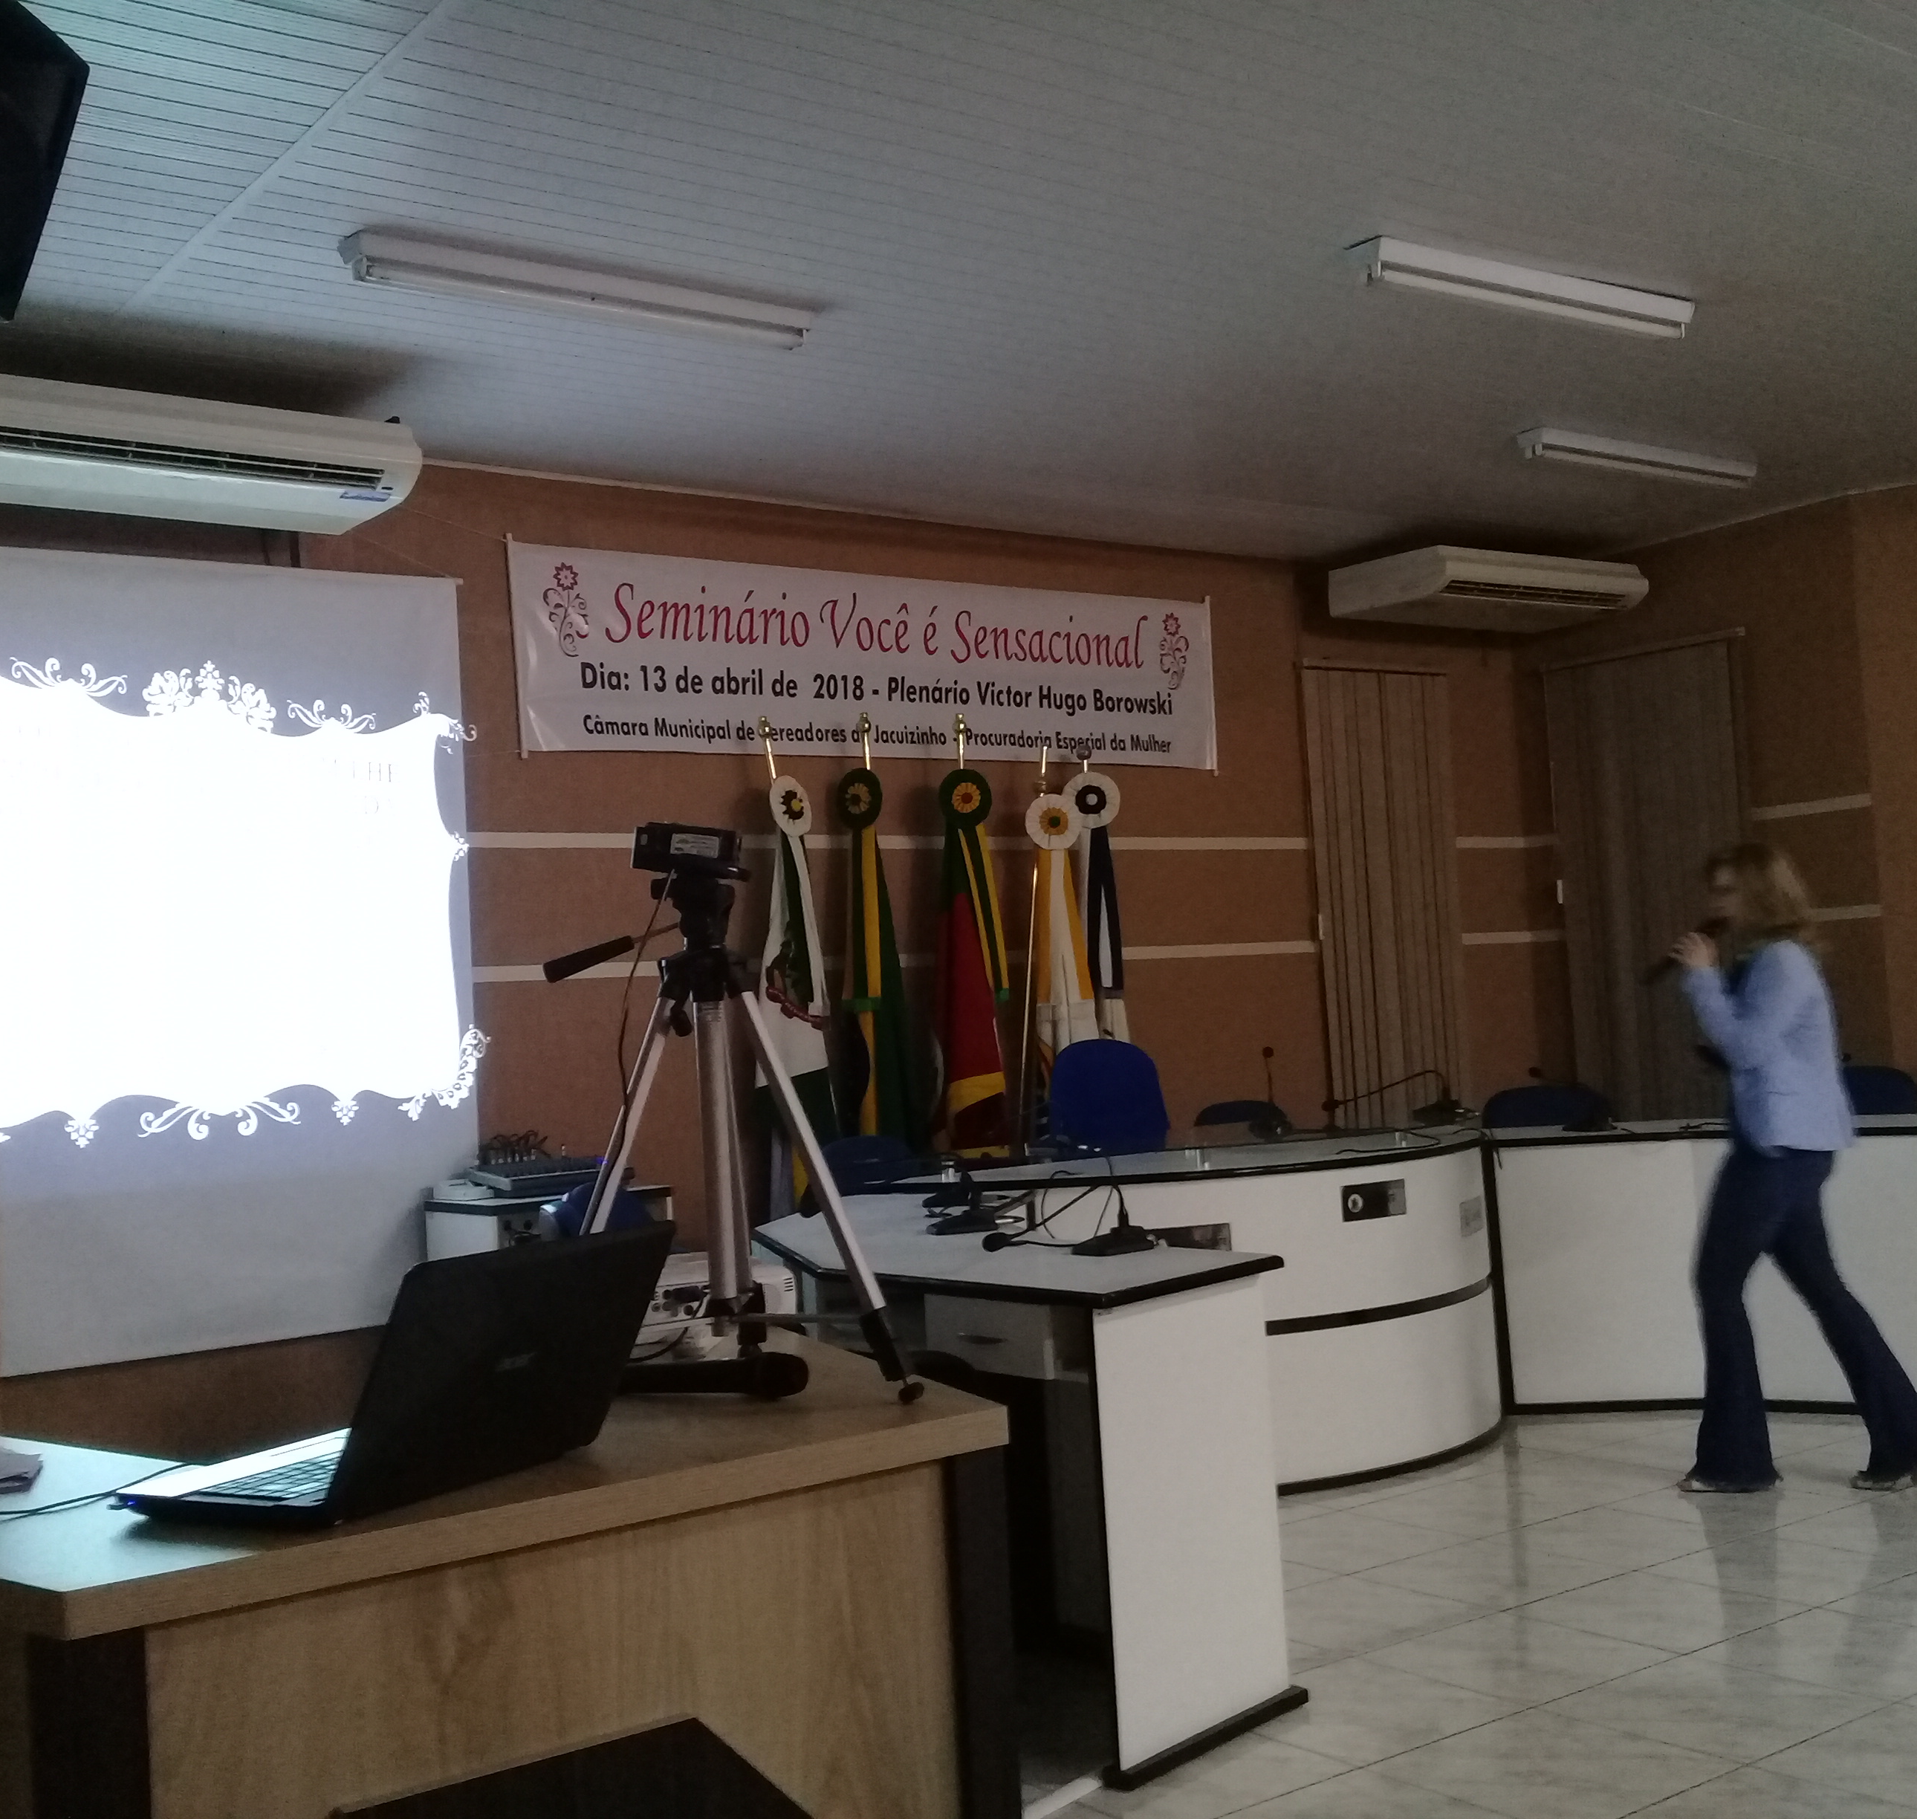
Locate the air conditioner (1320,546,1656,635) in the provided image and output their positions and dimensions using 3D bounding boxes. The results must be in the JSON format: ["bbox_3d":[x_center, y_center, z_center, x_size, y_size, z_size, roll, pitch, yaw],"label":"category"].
[{"bbox_3d":[2.391,-1.424,9.754,1.360,0.210,0.635,-1,-3,-37],"label":"air conditioner"}]

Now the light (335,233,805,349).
[{"bbox_3d":[-0.922,-1.538,5.489,1.250,0.100,0.115,-1,-3,-37],"label":"light"}]

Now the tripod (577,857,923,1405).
[{"bbox_3d":[-0.278,0.290,2.936,0.468,0.715,0.504,-5,-4,34],"label":"tripod"}]

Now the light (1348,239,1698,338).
[{"bbox_3d":[1.548,-1.655,5.865,1.250,0.100,0.115,-1,-3,-35],"label":"light"}]

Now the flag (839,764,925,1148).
[{"bbox_3d":[-0.268,0.272,7.658,0.350,1.560,0.200,-1,-3,-37],"label":"flag"}]

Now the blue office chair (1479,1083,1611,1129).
[{"bbox_3d":[1.947,1.061,7.268,0.580,0.930,0.580,-5,-4,30],"label":"blue office chair"}]

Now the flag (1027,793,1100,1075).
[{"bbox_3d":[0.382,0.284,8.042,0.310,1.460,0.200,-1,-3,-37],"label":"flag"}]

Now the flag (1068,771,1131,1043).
[{"bbox_3d":[0.523,0.283,8.383,0.400,1.560,0.270,-2,-3,-21],"label":"flag"}]

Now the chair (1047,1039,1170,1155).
[{"bbox_3d":[0.584,1.002,7.040,0.620,1.170,0.620,-2,-3,-23],"label":"chair"}]

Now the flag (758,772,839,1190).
[{"bbox_3d":[-0.571,0.306,7.575,0.380,1.580,0.270,-1,-4,-38],"label":"flag"}]

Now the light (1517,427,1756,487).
[{"bbox_3d":[2.537,-1.655,8.057,1.230,0.090,0.125,-1,-4,-36],"label":"light"}]

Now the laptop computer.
[{"bbox_3d":[-0.538,0.439,2.140,0.383,0.250,0.385,-5,-3,30],"label":"laptop computer"}]

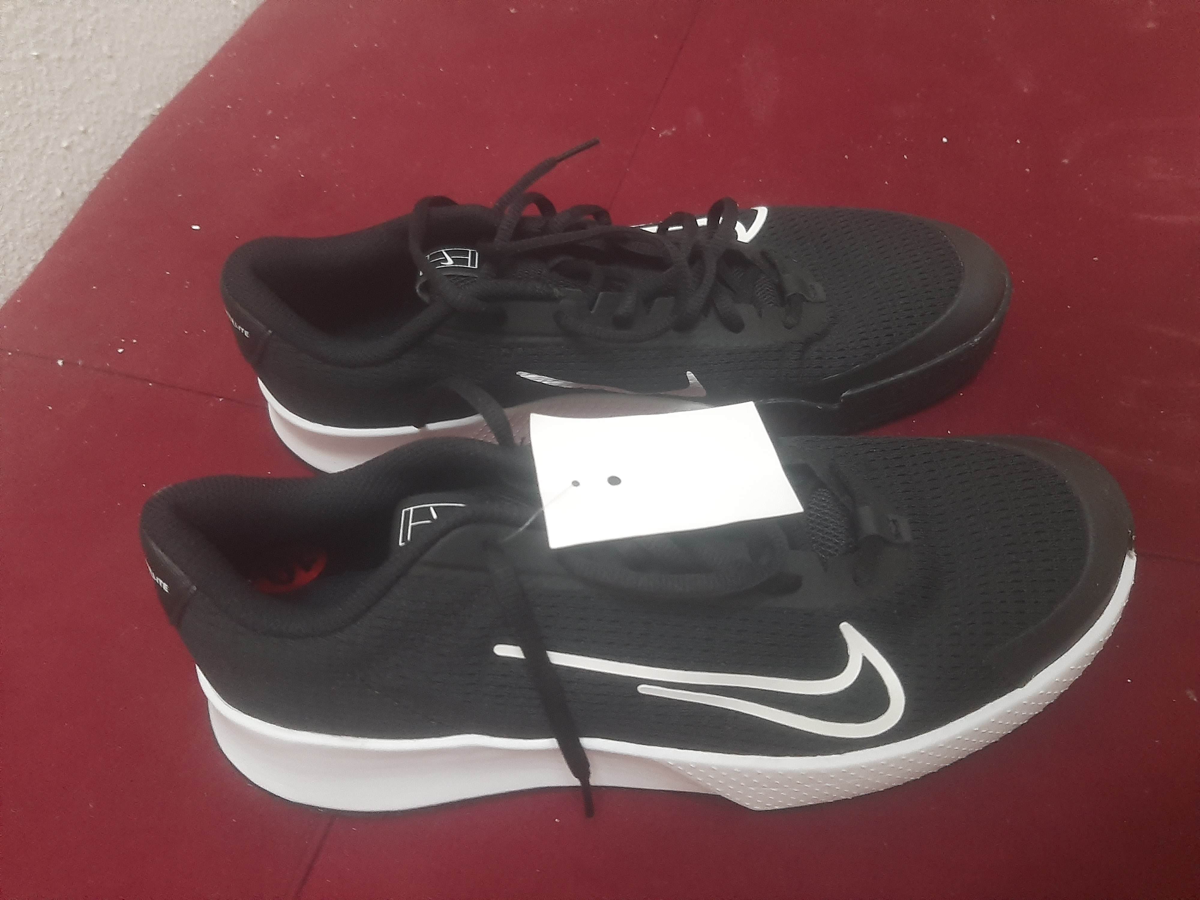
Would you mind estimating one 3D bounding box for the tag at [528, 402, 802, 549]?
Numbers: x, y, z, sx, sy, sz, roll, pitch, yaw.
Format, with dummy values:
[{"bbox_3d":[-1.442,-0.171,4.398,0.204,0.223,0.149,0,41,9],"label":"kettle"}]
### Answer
[{"bbox_3d":[0.017,0.005,0.258,0.067,0.004,0.046,-6,45,-9],"label":"tag"}]

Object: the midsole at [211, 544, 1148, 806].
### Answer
[{"bbox_3d":[0.026,0.060,0.302,0.300,0.046,0.106,-4,44,-1],"label":"midsole"}]

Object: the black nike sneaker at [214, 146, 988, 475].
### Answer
[{"bbox_3d":[0.018,-0.057,0.359,0.302,0.107,0.106,-5,60,-1],"label":"black nike sneaker"}]

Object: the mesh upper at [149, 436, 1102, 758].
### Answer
[{"bbox_3d":[0.019,0.030,0.278,0.290,0.080,0.097,-4,44,-1],"label":"mesh upper"}]

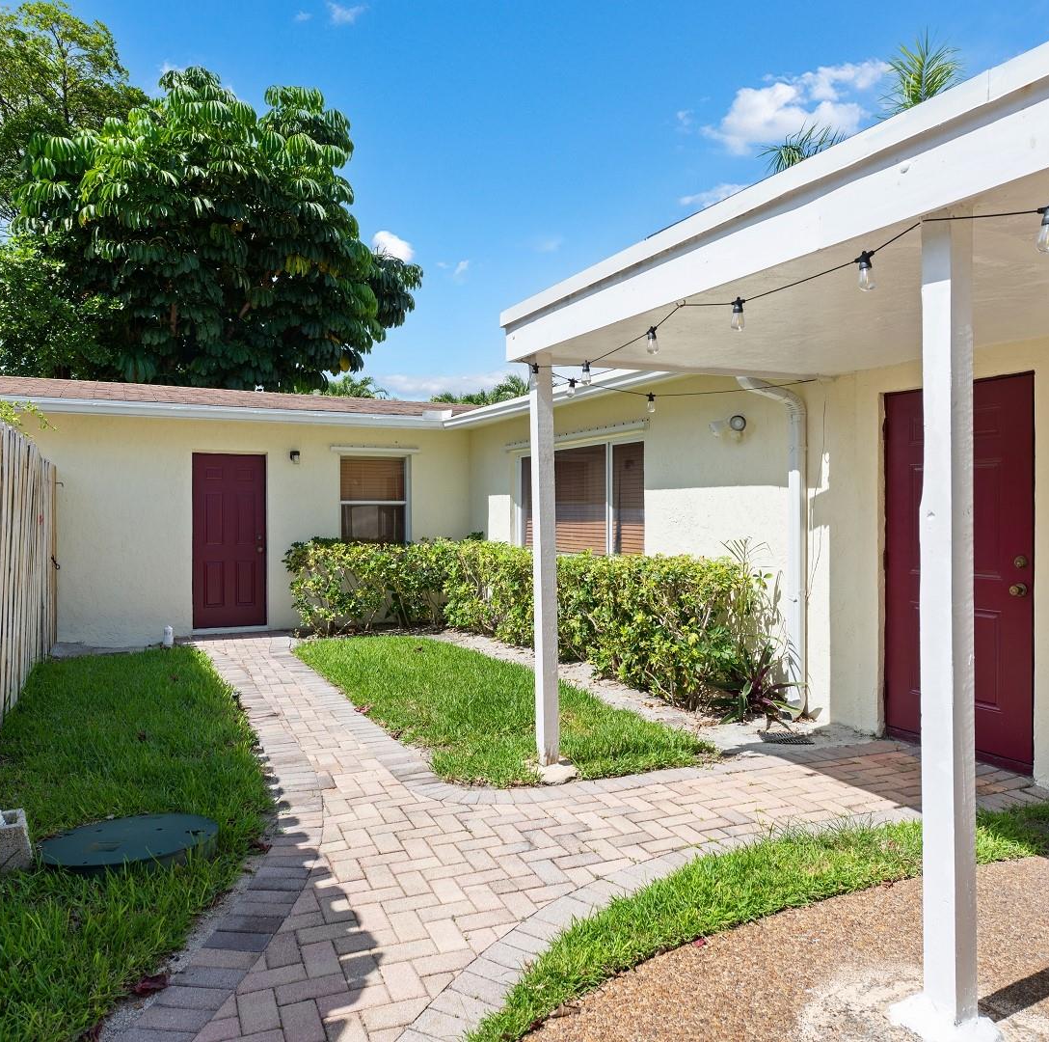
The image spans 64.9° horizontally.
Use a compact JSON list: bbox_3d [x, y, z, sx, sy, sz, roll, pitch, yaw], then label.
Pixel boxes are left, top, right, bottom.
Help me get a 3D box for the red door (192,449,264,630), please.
[{"bbox_3d":[-3.474,0.234,9.736,0.825,2.040,0.055,-1,1,-28],"label":"red door"}]

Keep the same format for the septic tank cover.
[{"bbox_3d":[-1.642,1.359,3.449,0.670,0.080,0.670,0,-2,-28],"label":"septic tank cover"}]

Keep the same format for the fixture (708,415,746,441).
[{"bbox_3d":[1.587,-0.717,6.392,0.180,0.200,0.280,-1,1,-28],"label":"fixture"}]

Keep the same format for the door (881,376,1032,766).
[{"bbox_3d":[2.439,0.250,4.637,0.055,2.060,0.900,-1,1,-28],"label":"door"}]

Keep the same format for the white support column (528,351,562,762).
[{"bbox_3d":[0.113,0.213,4.502,0.092,2.230,0.092,-1,1,-28],"label":"white support column"}]

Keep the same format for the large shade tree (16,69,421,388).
[{"bbox_3d":[-5.961,-3.708,15.965,7.800,10.000,7.200,-1,1,-28],"label":"large shade tree"}]

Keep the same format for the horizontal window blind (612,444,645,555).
[{"bbox_3d":[1.008,-0.183,7.955,0.050,1.130,0.520,-1,1,-28],"label":"horizontal window blind"}]

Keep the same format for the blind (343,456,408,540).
[{"bbox_3d":[-1.929,-0.246,10.601,0.860,1.150,0.050,-1,1,-28],"label":"blind"}]

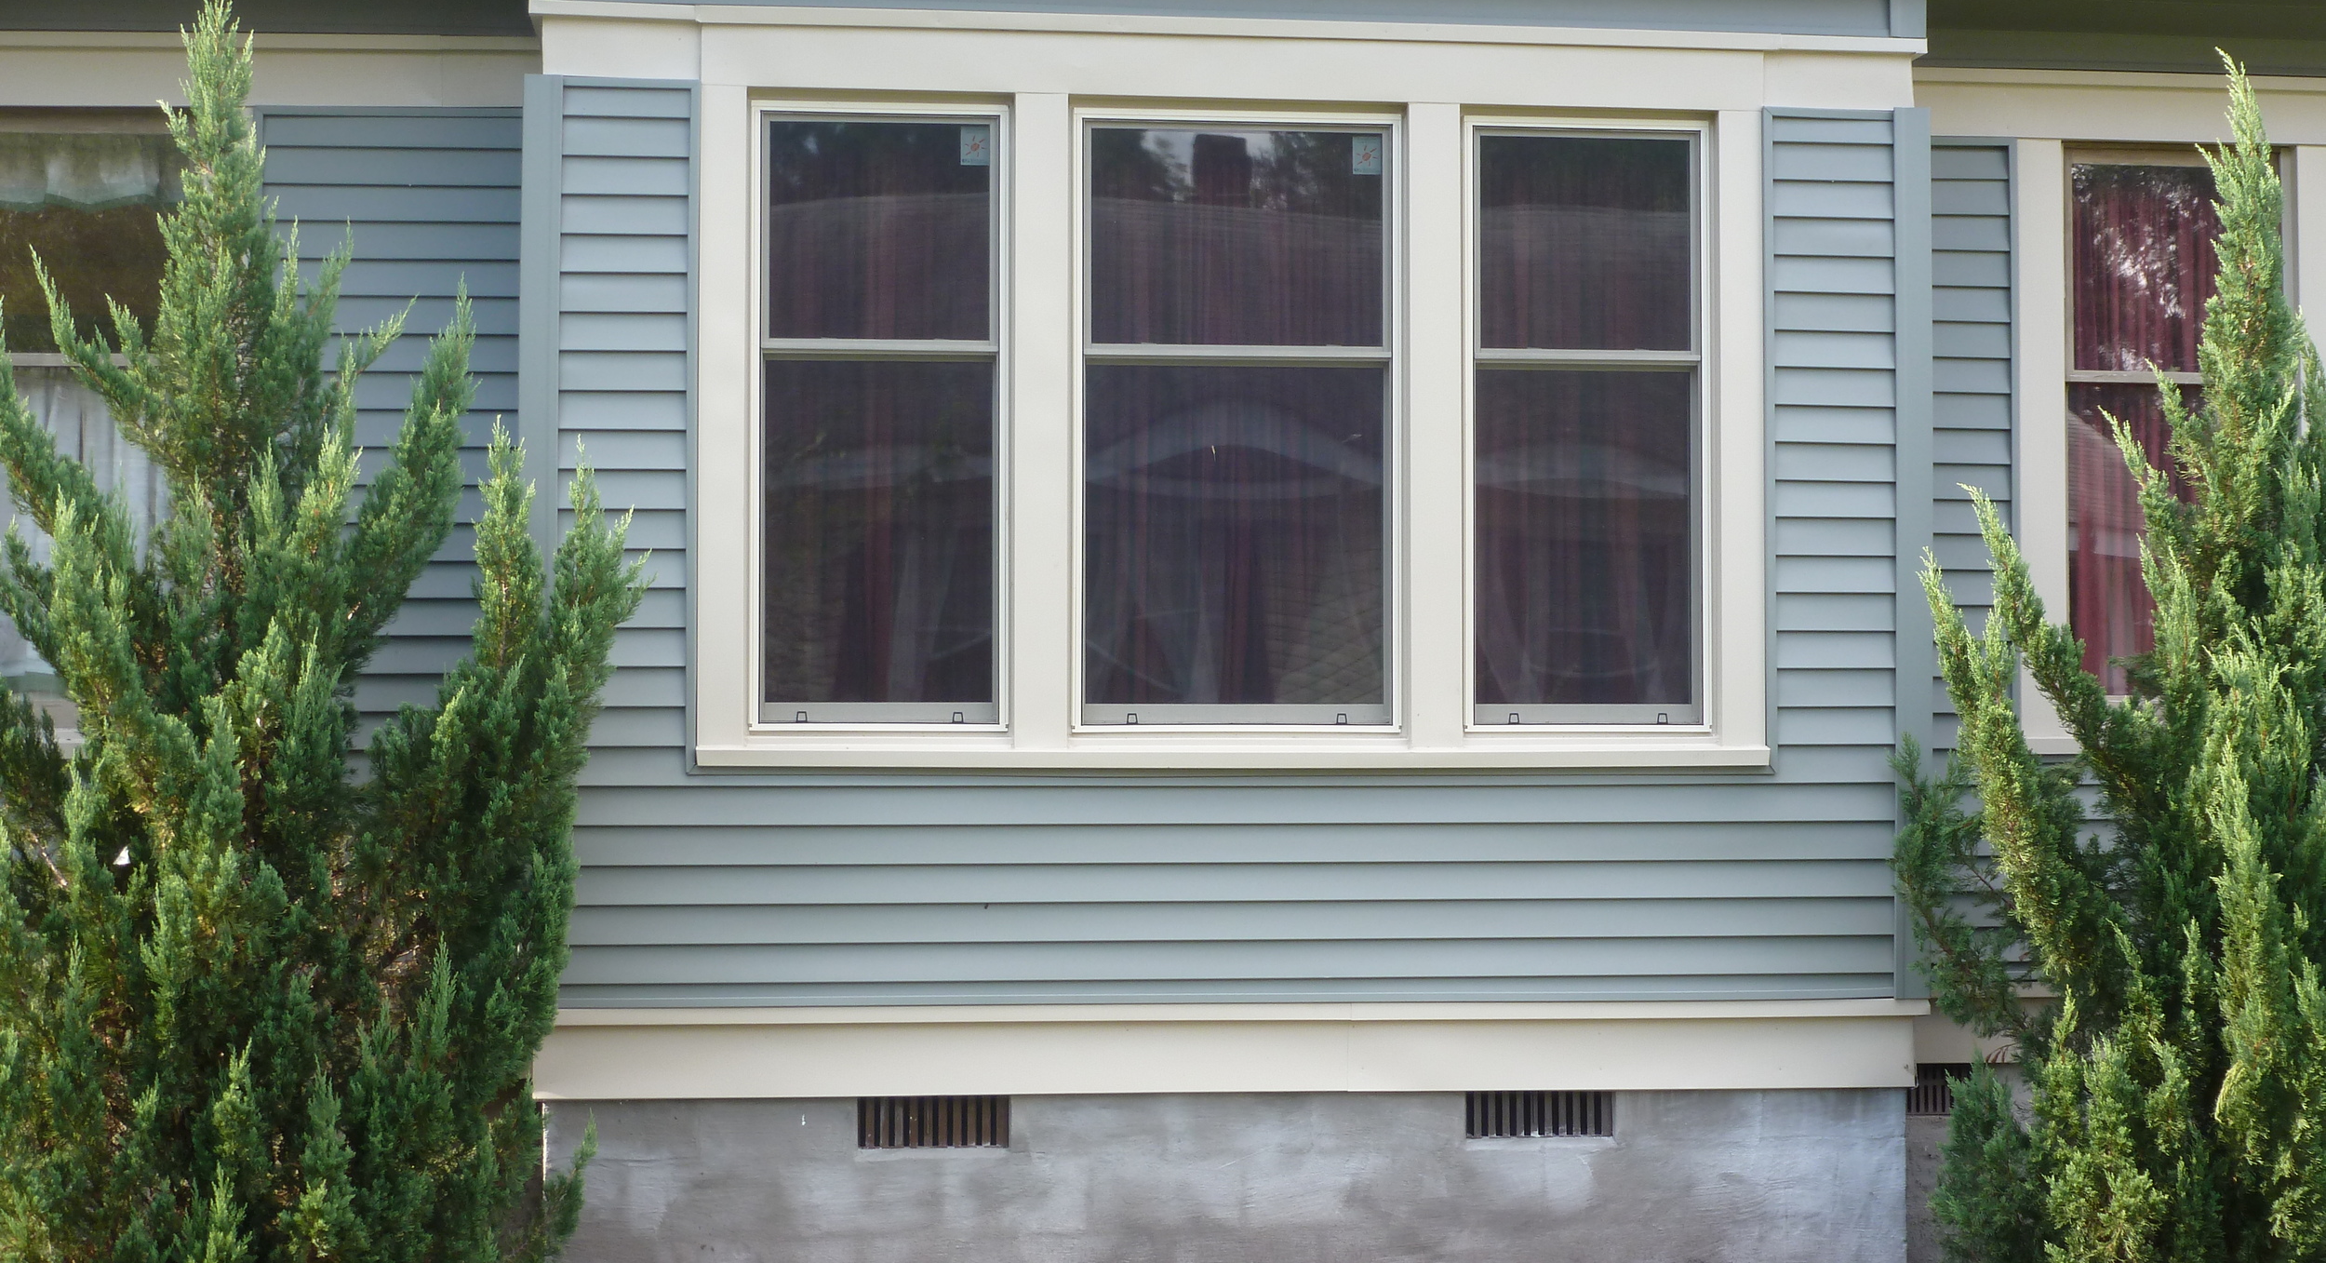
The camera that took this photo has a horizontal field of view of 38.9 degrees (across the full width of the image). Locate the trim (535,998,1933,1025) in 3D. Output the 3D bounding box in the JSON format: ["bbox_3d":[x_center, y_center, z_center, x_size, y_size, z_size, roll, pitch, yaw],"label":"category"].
[{"bbox_3d":[0.208,0.994,8.606,3.701,0.046,0.050,0,-2,-7],"label":"trim"}]

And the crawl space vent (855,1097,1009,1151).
[{"bbox_3d":[-0.594,1.274,8.570,0.396,0.132,0.050,0,-2,-7],"label":"crawl space vent"}]

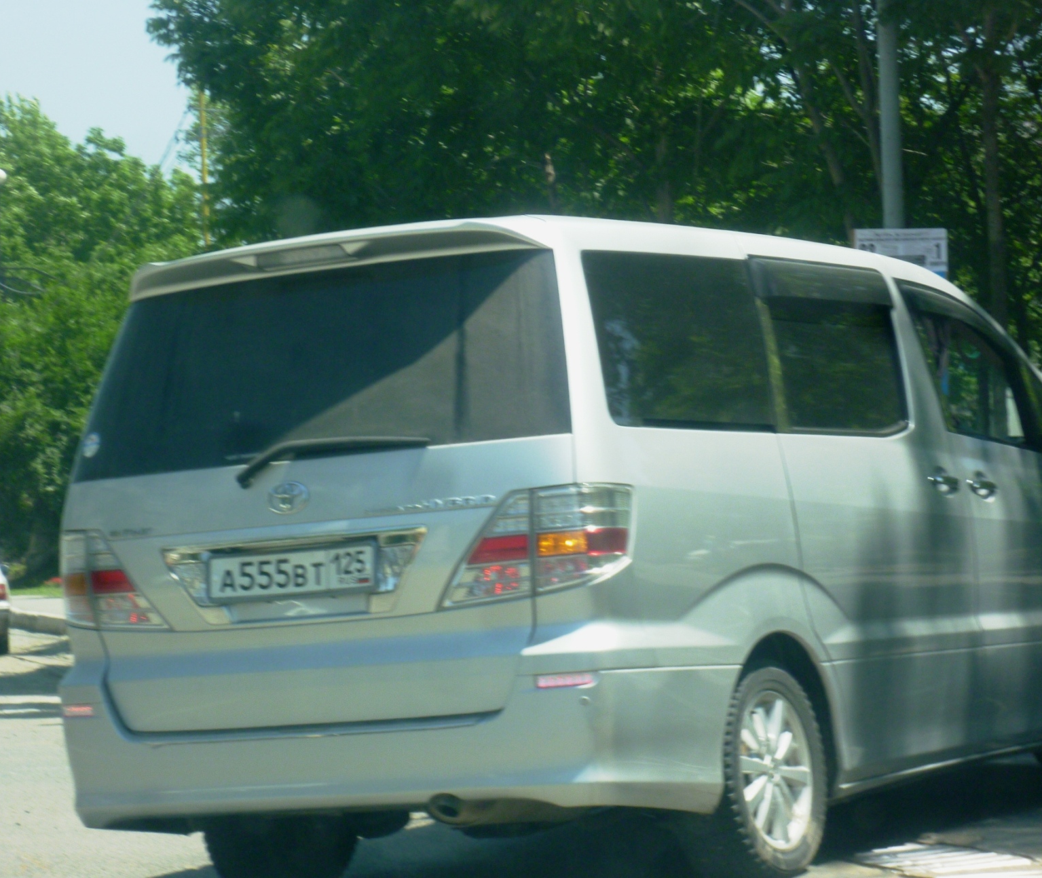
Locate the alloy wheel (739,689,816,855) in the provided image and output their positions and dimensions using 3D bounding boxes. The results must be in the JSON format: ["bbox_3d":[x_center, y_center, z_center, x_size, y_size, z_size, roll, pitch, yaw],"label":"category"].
[{"bbox_3d":[0.636,0.930,10.206,0.180,0.455,0.455,-6,-3,29],"label":"alloy wheel"}]

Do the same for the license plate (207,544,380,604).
[{"bbox_3d":[-0.609,0.355,9.735,0.525,0.118,0.020,-6,-9,29],"label":"license plate"}]

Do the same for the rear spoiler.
[{"bbox_3d":[-0.549,-0.502,9.994,1.380,0.130,0.260,-6,-3,29],"label":"rear spoiler"}]

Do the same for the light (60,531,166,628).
[{"bbox_3d":[-1.099,0.395,10.198,0.455,0.305,0.280,-6,-3,29],"label":"light"}]

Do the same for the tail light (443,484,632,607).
[{"bbox_3d":[0.038,0.280,9.557,0.455,0.305,0.280,-6,-3,29],"label":"tail light"}]

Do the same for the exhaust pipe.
[{"bbox_3d":[-0.029,0.980,9.599,0.450,0.100,0.110,-2,-3,-41],"label":"exhaust pipe"}]

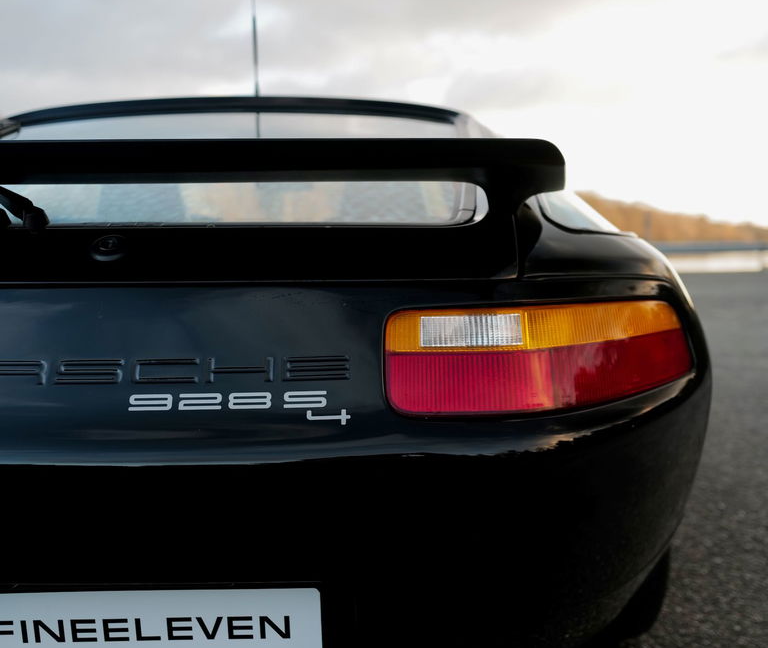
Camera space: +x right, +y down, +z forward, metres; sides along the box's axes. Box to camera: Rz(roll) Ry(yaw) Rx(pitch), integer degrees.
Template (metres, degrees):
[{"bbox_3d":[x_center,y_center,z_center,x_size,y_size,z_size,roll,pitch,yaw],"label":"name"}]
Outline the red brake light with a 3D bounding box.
[{"bbox_3d":[0.223,0.032,1.159,0.475,0.130,0.190,-1,5,-11],"label":"red brake light"}]

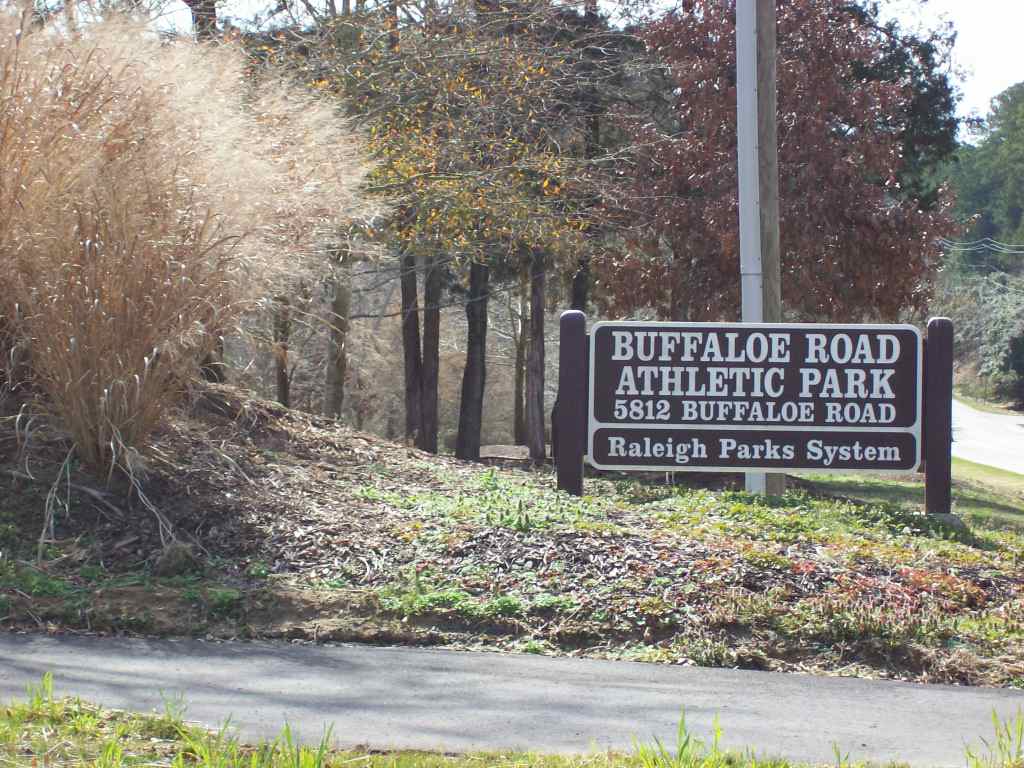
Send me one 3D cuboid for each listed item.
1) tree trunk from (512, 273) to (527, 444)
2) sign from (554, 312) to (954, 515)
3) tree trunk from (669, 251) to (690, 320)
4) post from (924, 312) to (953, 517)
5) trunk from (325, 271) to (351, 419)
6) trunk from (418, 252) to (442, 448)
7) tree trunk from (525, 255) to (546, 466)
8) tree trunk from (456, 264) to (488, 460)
[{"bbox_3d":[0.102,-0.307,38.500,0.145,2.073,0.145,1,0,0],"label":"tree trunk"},{"bbox_3d":[1.778,0.211,23.250,2.861,1.452,0.190,0,0,0],"label":"sign"},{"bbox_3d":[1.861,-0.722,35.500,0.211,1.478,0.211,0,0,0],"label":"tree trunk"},{"bbox_3d":[3.109,0.229,23.250,0.185,1.438,0.185,0,0,0],"label":"post"},{"bbox_3d":[-2.015,-0.458,37.000,0.232,1.717,0.232,3,0,0],"label":"trunk"},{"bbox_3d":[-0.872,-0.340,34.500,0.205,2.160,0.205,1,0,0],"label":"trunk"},{"bbox_3d":[0.253,-0.274,33.000,0.196,2.211,0.196,1,0,0],"label":"tree trunk"},{"bbox_3d":[-0.406,-0.236,33.500,0.273,2.079,0.273,3,0,0],"label":"tree trunk"}]

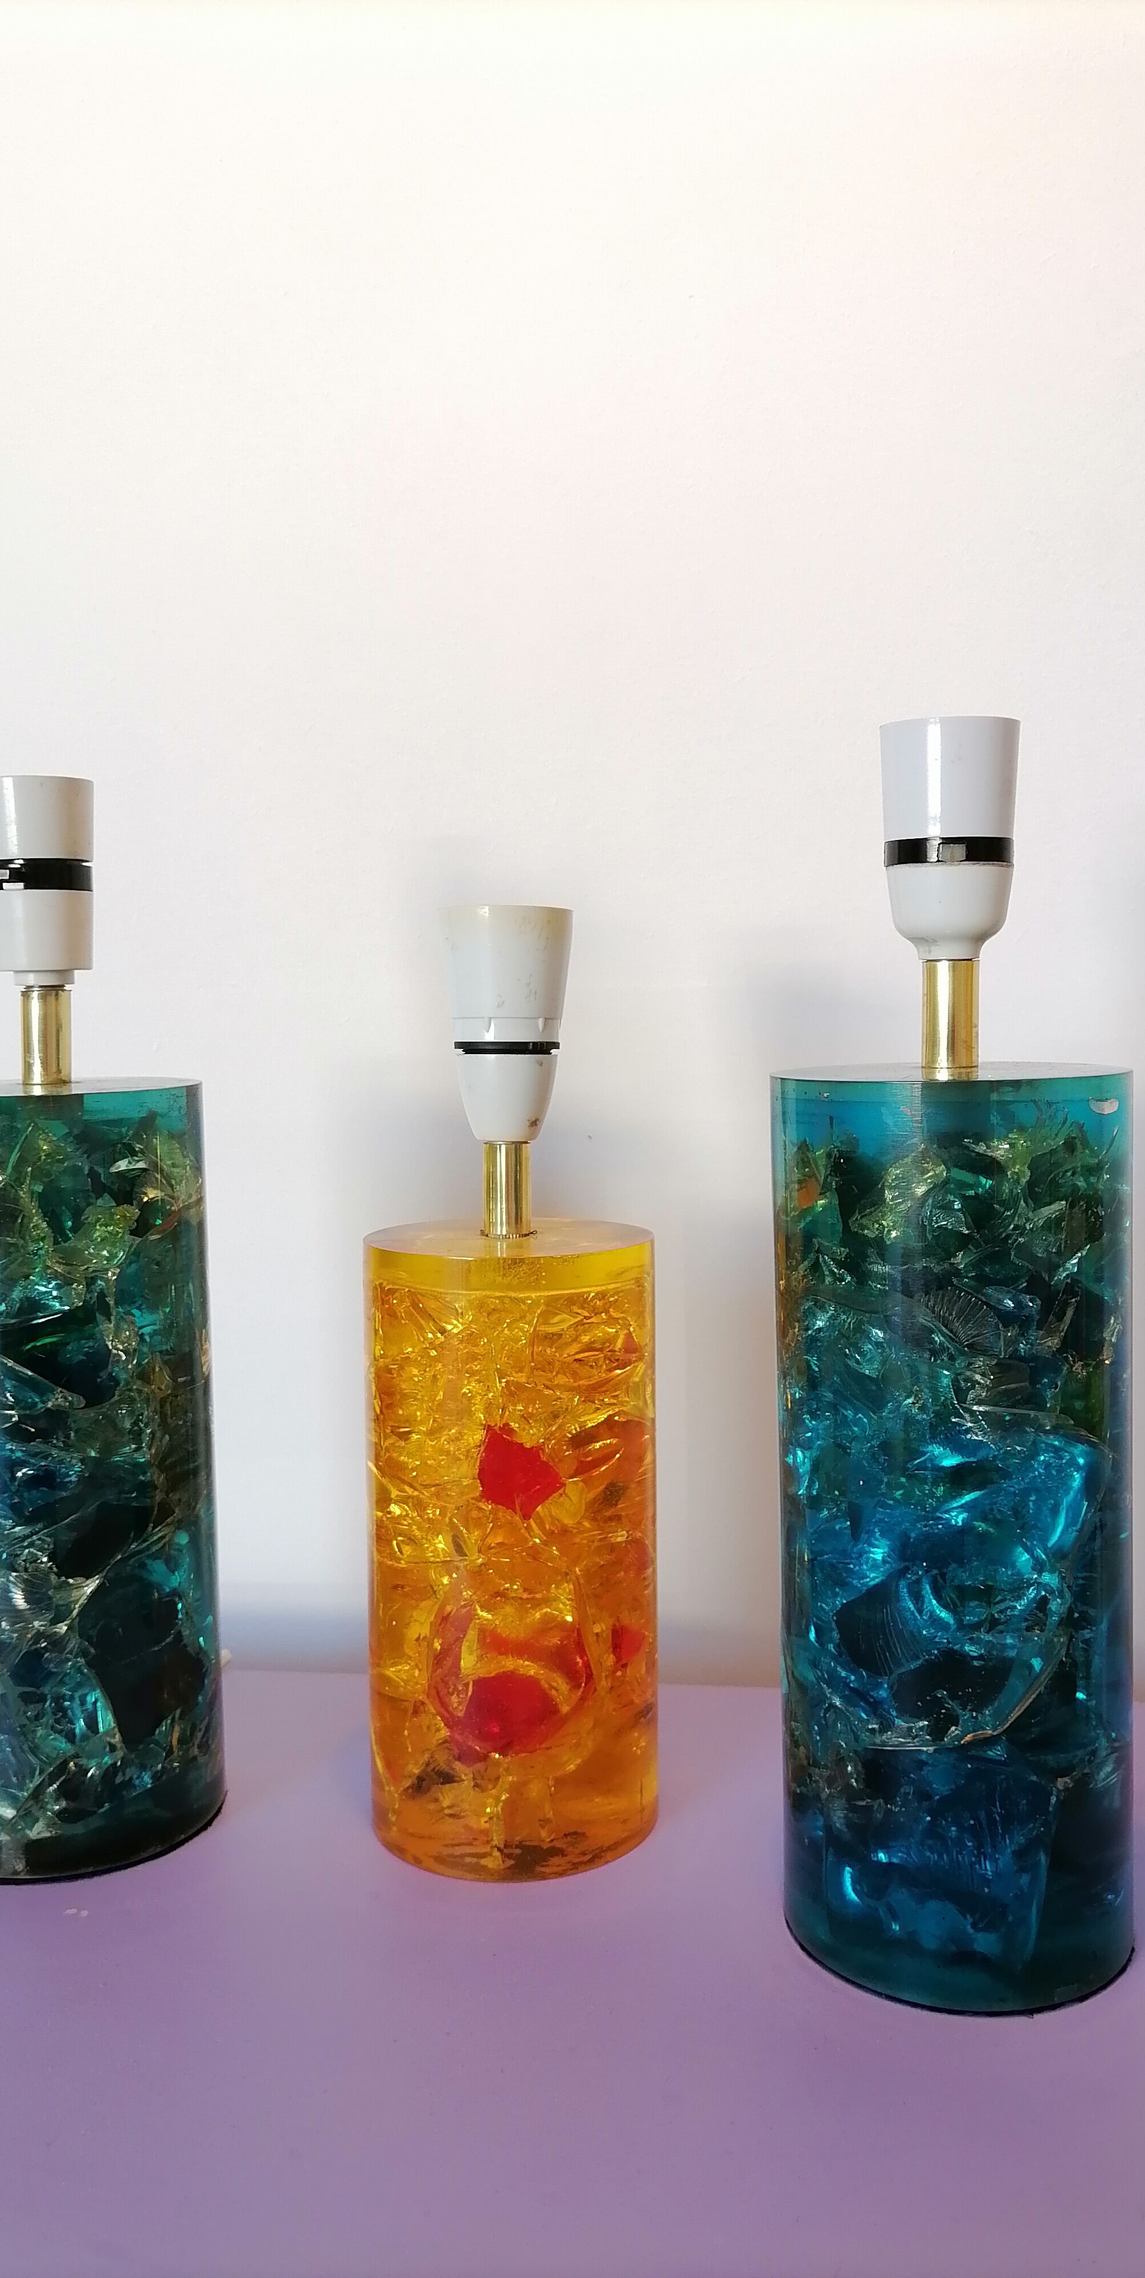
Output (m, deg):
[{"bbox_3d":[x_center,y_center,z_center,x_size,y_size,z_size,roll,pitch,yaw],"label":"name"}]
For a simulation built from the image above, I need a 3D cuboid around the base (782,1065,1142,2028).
[{"bbox_3d":[0.114,0.107,0.503,0.102,0.254,0.102,0,5,13],"label":"base"}]

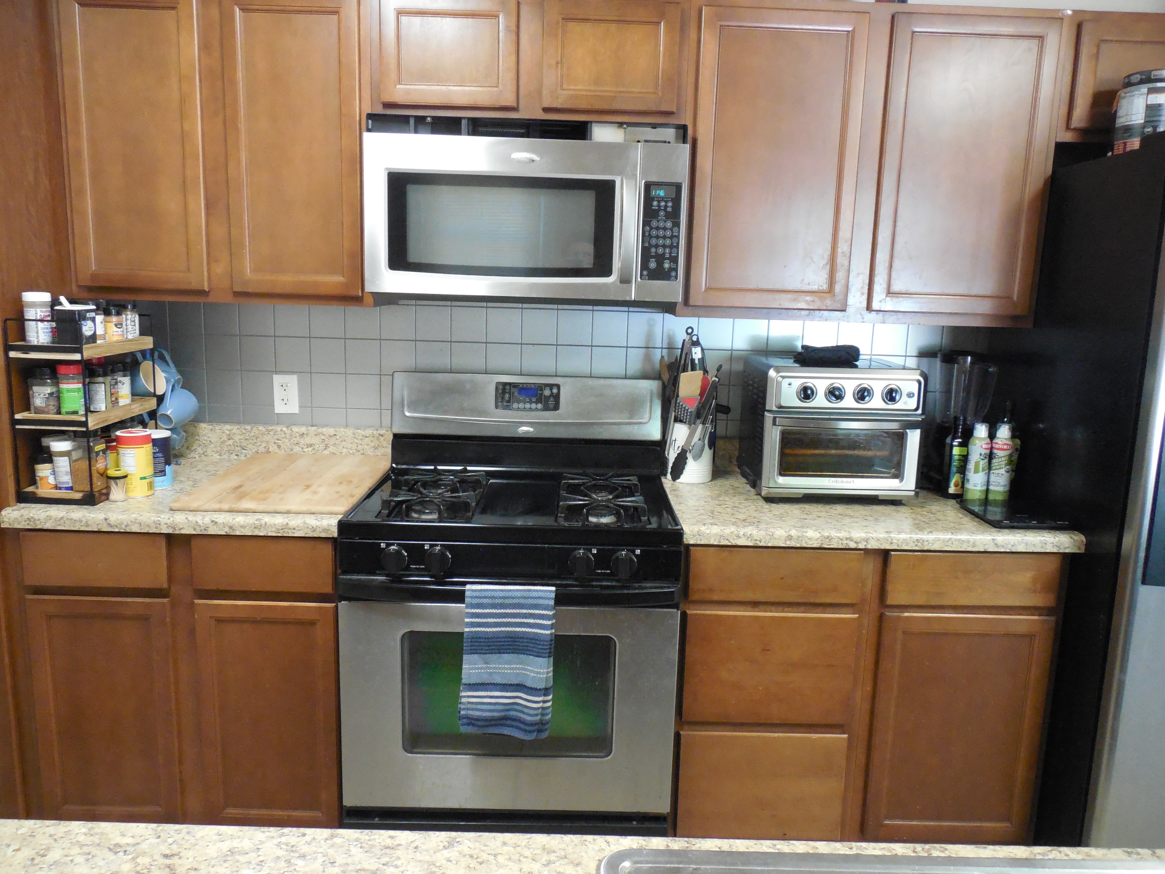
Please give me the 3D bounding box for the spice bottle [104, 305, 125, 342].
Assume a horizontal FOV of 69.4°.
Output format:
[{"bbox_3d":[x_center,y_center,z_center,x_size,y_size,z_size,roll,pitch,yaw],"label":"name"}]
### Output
[{"bbox_3d":[-1.137,-0.278,2.043,0.042,0.086,0.042,-2,11,-21],"label":"spice bottle"}]

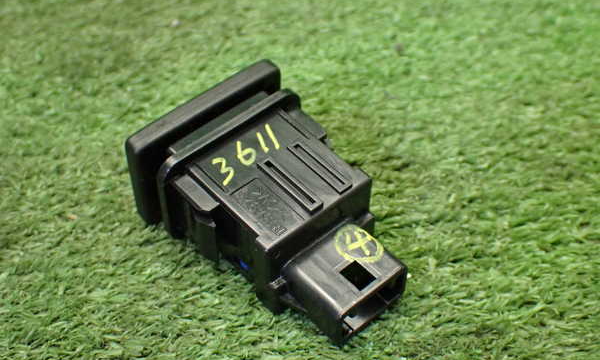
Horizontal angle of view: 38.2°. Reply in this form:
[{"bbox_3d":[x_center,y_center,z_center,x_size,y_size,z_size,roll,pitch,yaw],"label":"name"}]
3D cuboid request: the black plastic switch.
[{"bbox_3d":[-0.003,0.006,0.172,0.036,0.023,0.052,-33,57,-25],"label":"black plastic switch"}]

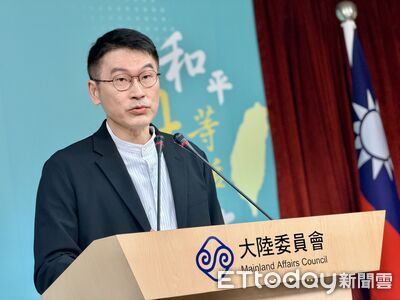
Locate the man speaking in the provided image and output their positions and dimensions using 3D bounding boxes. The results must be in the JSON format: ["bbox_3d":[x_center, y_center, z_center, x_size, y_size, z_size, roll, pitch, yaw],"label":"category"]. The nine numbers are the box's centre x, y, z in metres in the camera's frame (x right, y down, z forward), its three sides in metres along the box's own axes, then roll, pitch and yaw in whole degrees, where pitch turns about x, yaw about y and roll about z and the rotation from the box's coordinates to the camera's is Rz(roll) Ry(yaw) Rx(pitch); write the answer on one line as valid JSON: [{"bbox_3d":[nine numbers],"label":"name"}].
[{"bbox_3d":[-0.095,0.565,2.740,0.550,1.730,0.430,-5,-3,-28],"label":"man speaking"}]

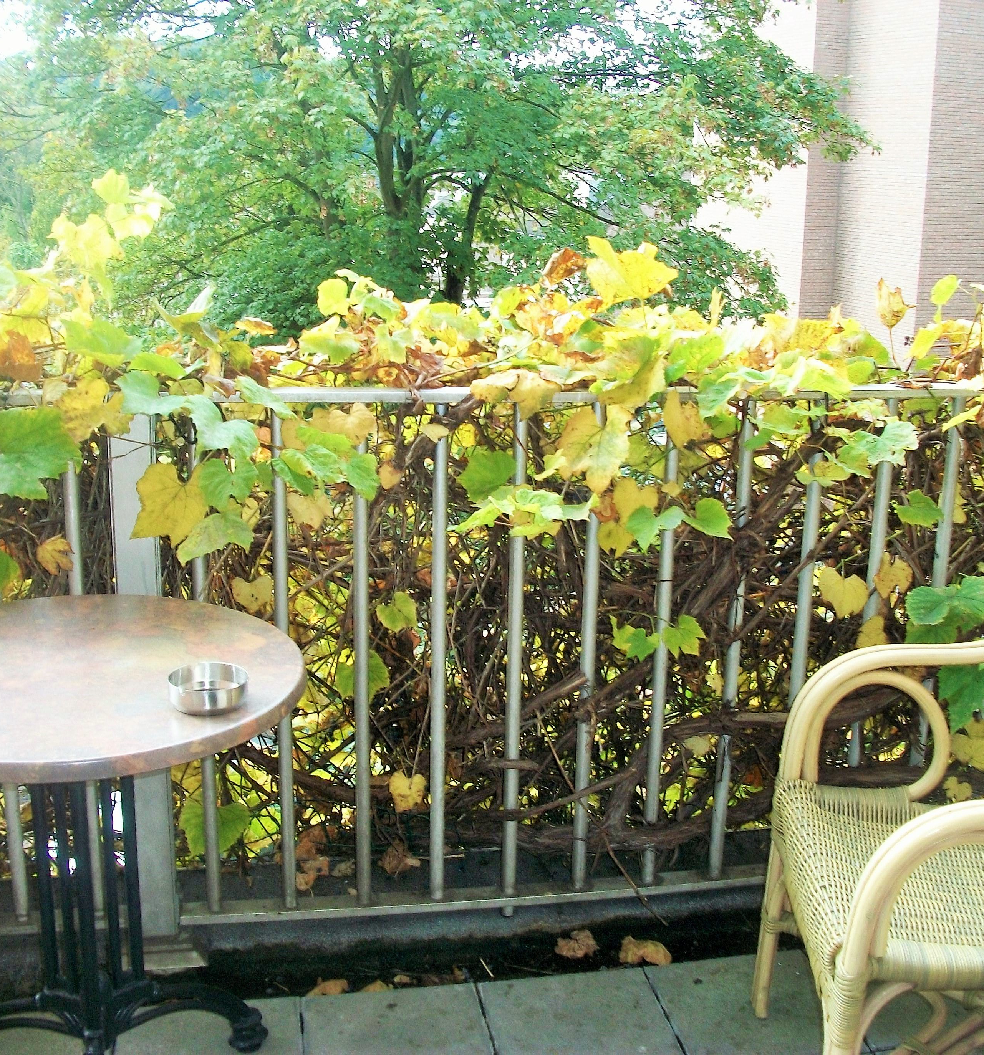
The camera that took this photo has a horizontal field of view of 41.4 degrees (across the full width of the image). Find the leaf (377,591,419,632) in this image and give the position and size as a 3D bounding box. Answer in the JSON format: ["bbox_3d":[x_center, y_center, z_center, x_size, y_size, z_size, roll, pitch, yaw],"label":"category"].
[{"bbox_3d":[-0.163,0.145,2.244,0.073,0.070,0.025,-1,10,-9],"label":"leaf"}]

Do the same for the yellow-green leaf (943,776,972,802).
[{"bbox_3d":[0.869,0.489,2.425,0.061,0.046,0.014,3,5,-11],"label":"yellow-green leaf"}]

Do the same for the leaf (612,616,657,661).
[{"bbox_3d":[0.247,0.193,2.266,0.077,0.072,0.035,2,15,3],"label":"leaf"}]

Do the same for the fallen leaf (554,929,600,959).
[{"bbox_3d":[0.150,0.744,2.323,0.079,0.030,0.065,-1,16,-10],"label":"fallen leaf"}]

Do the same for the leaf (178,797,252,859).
[{"bbox_3d":[-0.500,0.538,2.333,0.128,0.110,0.035,-1,10,-9],"label":"leaf"}]

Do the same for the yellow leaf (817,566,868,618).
[{"bbox_3d":[0.639,0.117,2.369,0.094,0.098,0.020,2,5,3],"label":"yellow leaf"}]

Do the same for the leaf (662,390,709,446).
[{"bbox_3d":[0.320,-0.178,2.144,0.078,0.097,0.030,-1,10,-9],"label":"leaf"}]

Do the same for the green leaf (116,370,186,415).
[{"bbox_3d":[-0.505,-0.199,1.929,0.100,0.060,0.070,-2,16,-14],"label":"green leaf"}]

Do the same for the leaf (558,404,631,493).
[{"bbox_3d":[0.169,-0.127,2.125,0.126,0.141,0.035,-3,1,-10],"label":"leaf"}]

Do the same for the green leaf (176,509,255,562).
[{"bbox_3d":[-0.439,0.013,2.063,0.126,0.105,0.030,1,-25,-1],"label":"green leaf"}]

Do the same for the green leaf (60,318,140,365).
[{"bbox_3d":[-0.582,-0.276,1.935,0.111,0.068,0.070,-3,16,-15],"label":"green leaf"}]

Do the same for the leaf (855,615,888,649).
[{"bbox_3d":[0.704,0.201,2.414,0.071,0.083,0.025,-1,6,-10],"label":"leaf"}]

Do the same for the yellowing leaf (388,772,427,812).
[{"bbox_3d":[-0.154,0.484,2.376,0.072,0.078,0.020,0,5,-7],"label":"yellowing leaf"}]

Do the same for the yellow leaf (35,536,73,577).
[{"bbox_3d":[-0.698,0.045,2.075,0.061,0.067,0.025,-3,6,-14],"label":"yellow leaf"}]

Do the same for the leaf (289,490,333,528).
[{"bbox_3d":[-0.301,-0.029,2.153,0.071,0.062,0.030,-1,10,-9],"label":"leaf"}]

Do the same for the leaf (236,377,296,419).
[{"bbox_3d":[-0.360,-0.206,2.069,0.118,0.060,0.050,30,-22,2],"label":"leaf"}]

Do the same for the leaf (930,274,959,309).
[{"bbox_3d":[0.816,-0.425,2.344,0.052,0.064,0.035,1,-5,0],"label":"leaf"}]

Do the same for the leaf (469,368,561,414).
[{"bbox_3d":[0.036,-0.217,2.097,0.145,0.072,0.050,-1,-10,-9],"label":"leaf"}]

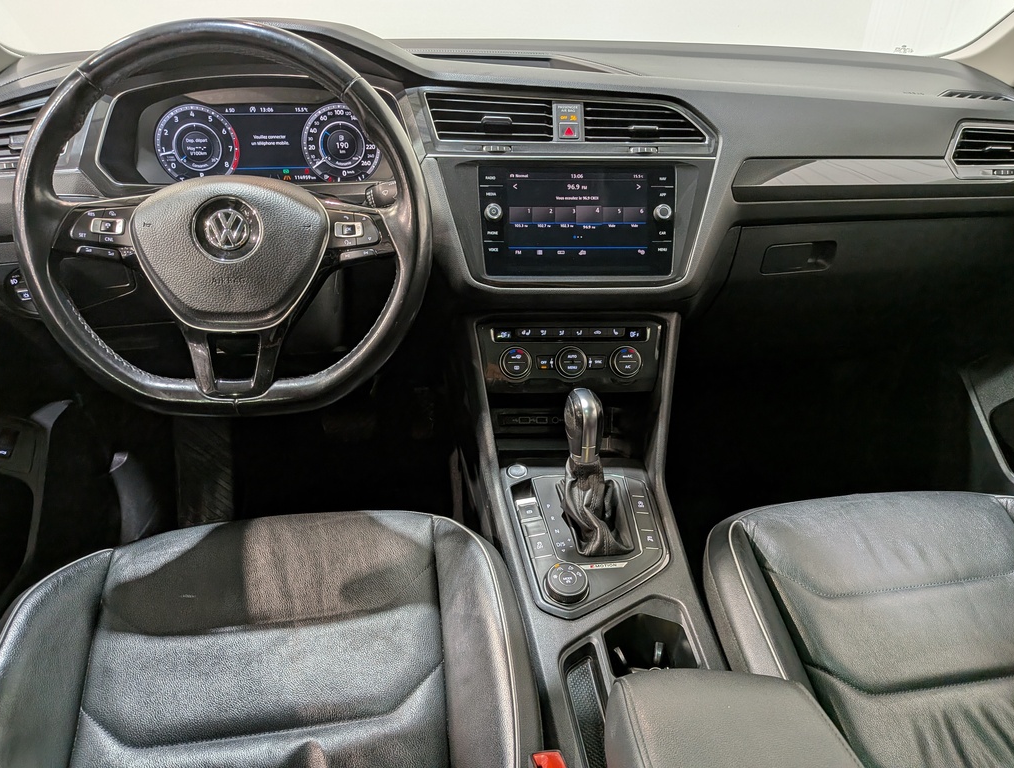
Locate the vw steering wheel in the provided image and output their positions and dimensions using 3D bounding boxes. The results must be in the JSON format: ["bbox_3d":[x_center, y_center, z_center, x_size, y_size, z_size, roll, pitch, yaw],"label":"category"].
[{"bbox_3d":[-0.256,-0.149,0.671,0.370,0.354,0.088,-1,7,-5],"label":"vw steering wheel"}]

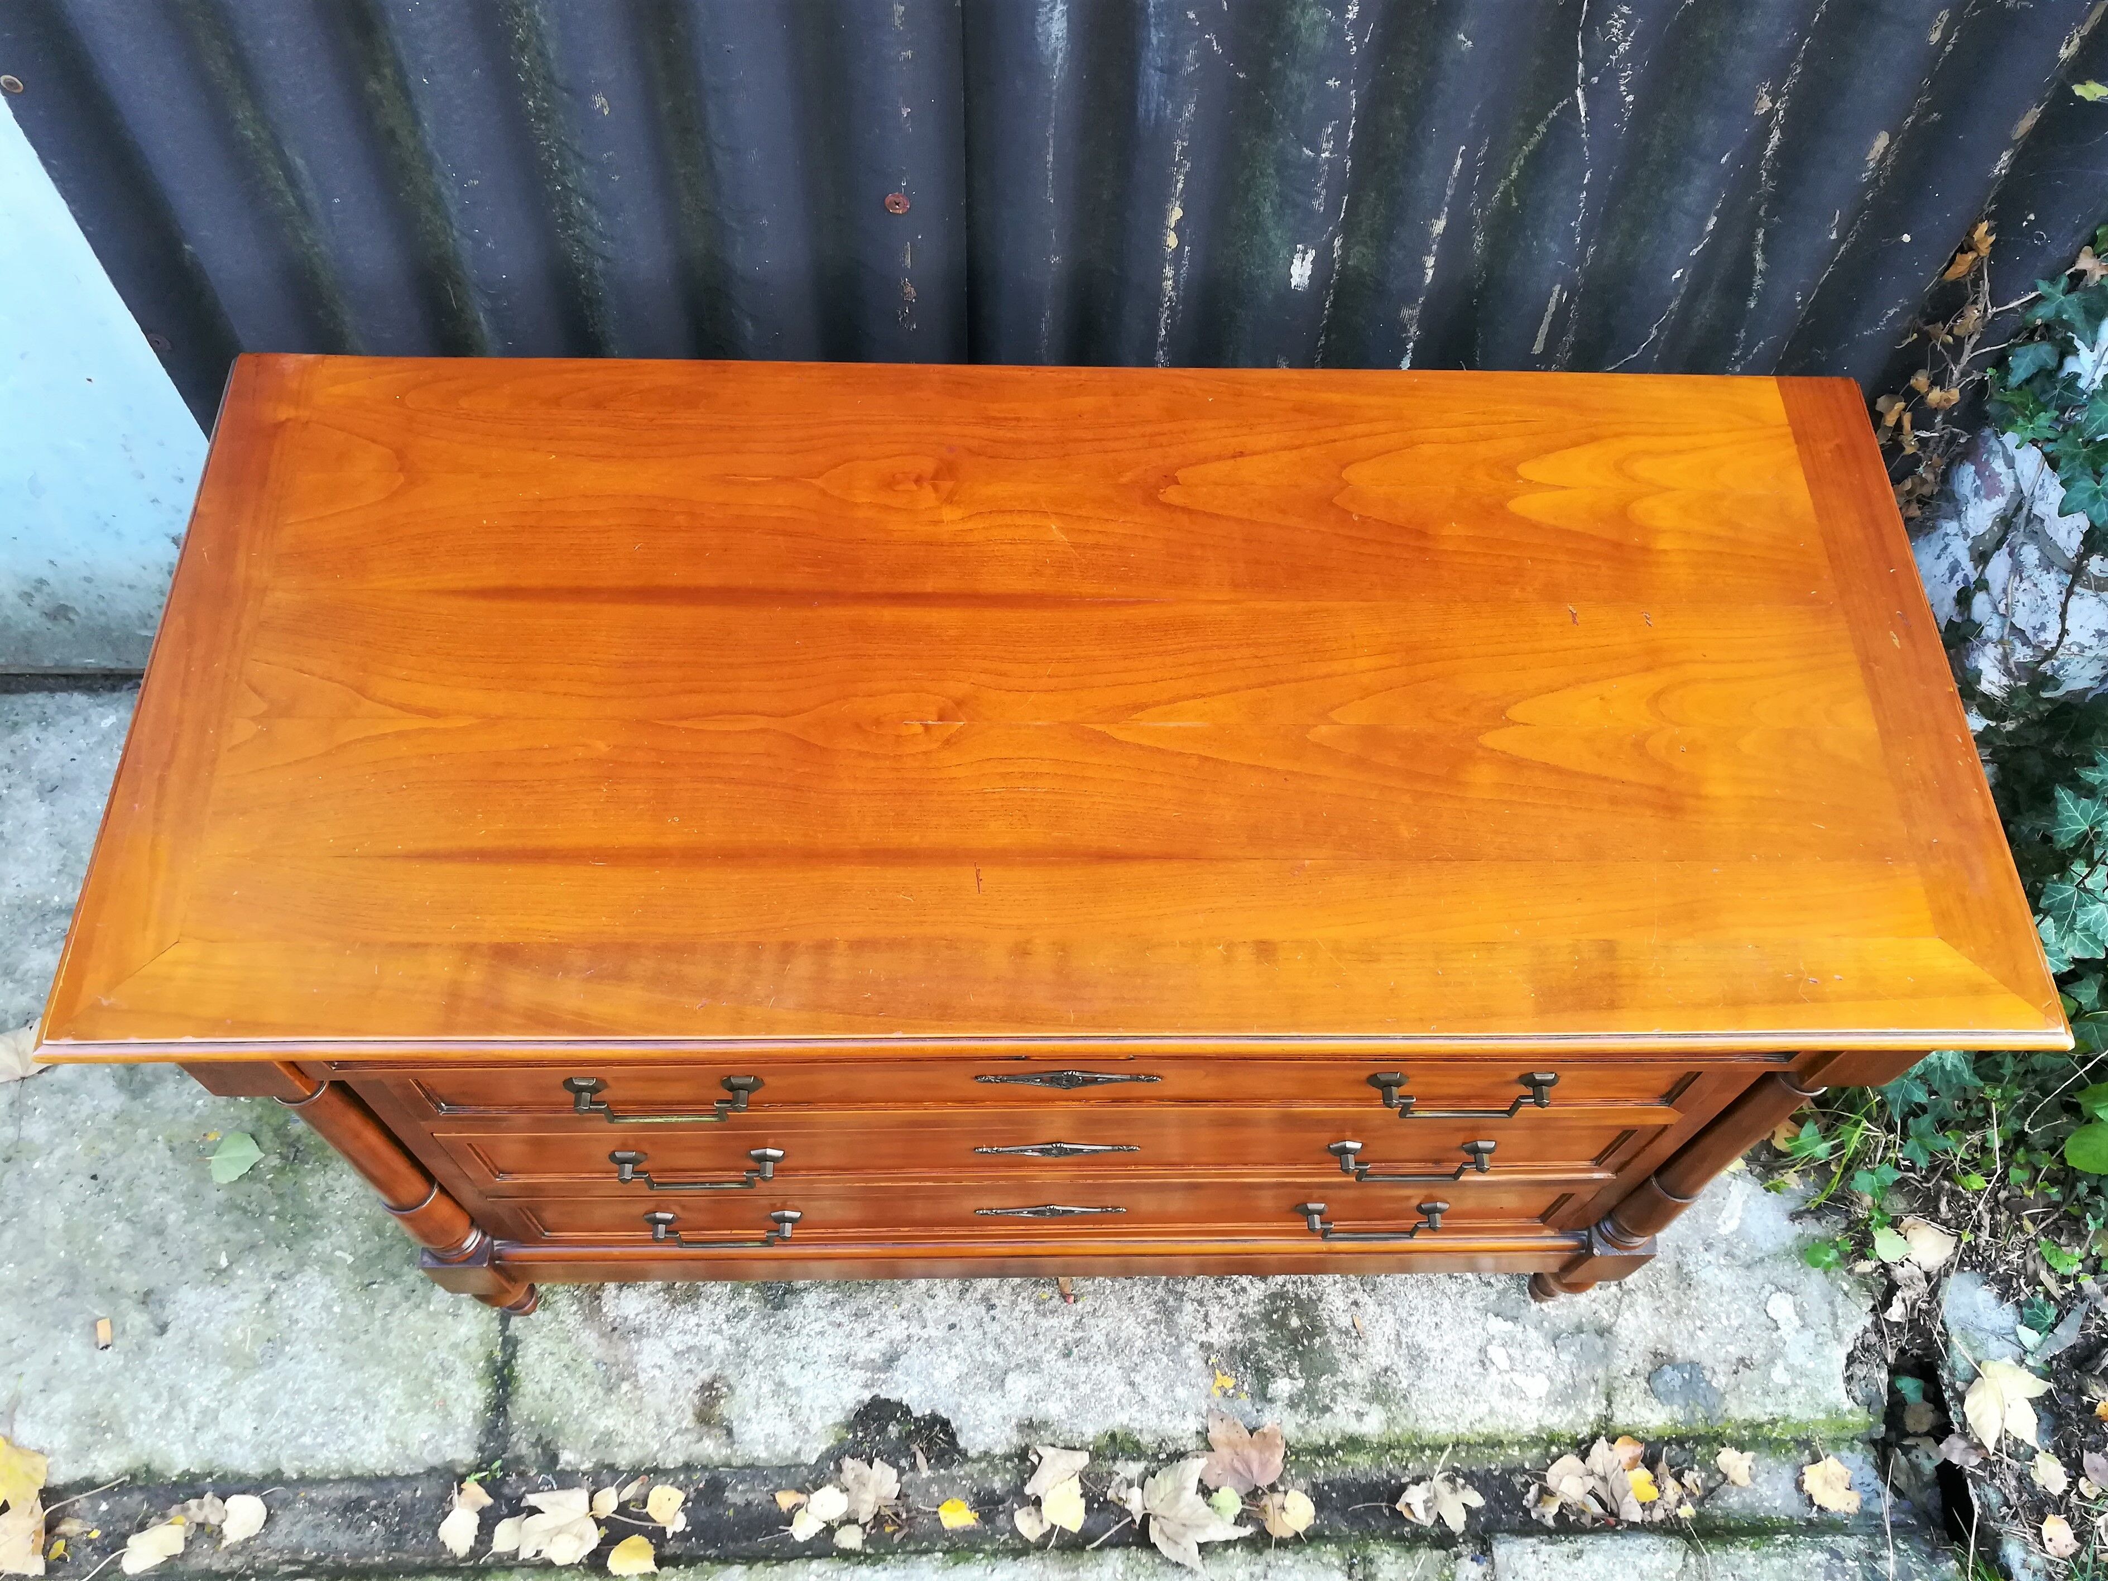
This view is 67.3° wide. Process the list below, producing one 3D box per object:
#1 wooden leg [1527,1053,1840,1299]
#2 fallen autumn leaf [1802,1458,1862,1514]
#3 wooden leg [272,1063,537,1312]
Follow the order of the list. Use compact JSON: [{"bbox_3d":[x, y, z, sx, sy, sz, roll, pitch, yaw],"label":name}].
[{"bbox_3d":[0.523,0.344,1.366,0.062,0.654,0.062,0,59,-3],"label":"wooden leg"},{"bbox_3d":[0.761,0.680,1.548,0.059,0.016,0.047,31,62,15],"label":"fallen autumn leaf"},{"bbox_3d":[-0.525,0.340,1.319,0.062,0.654,0.062,0,59,-3],"label":"wooden leg"}]

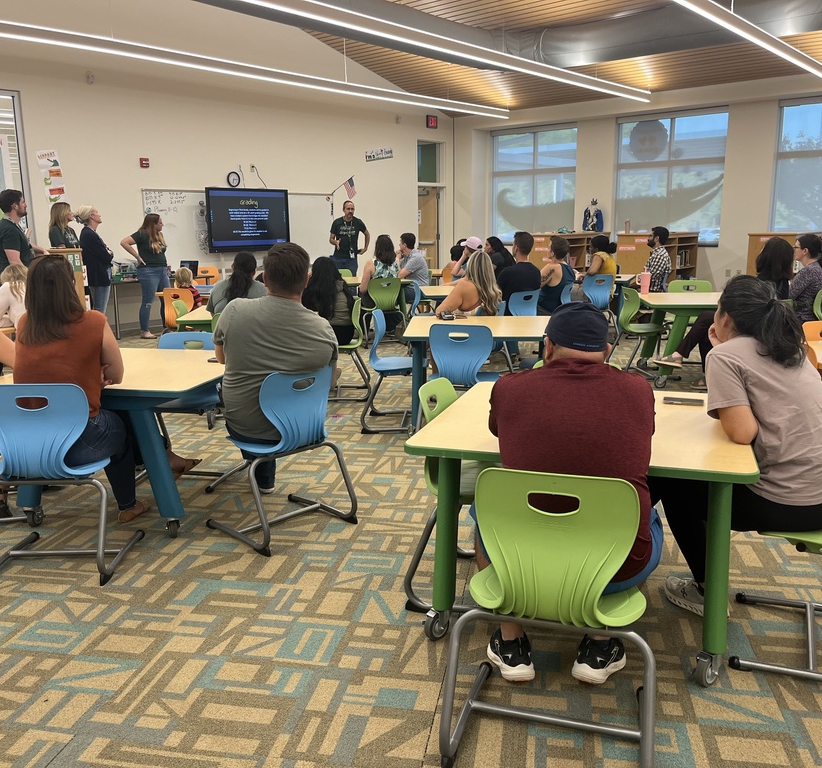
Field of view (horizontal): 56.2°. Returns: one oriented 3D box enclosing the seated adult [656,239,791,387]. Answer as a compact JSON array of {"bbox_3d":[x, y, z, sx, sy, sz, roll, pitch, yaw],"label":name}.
[{"bbox_3d":[2.600,-0.557,6.350,0.980,1.260,0.520,10,16,42],"label":"seated adult"}]

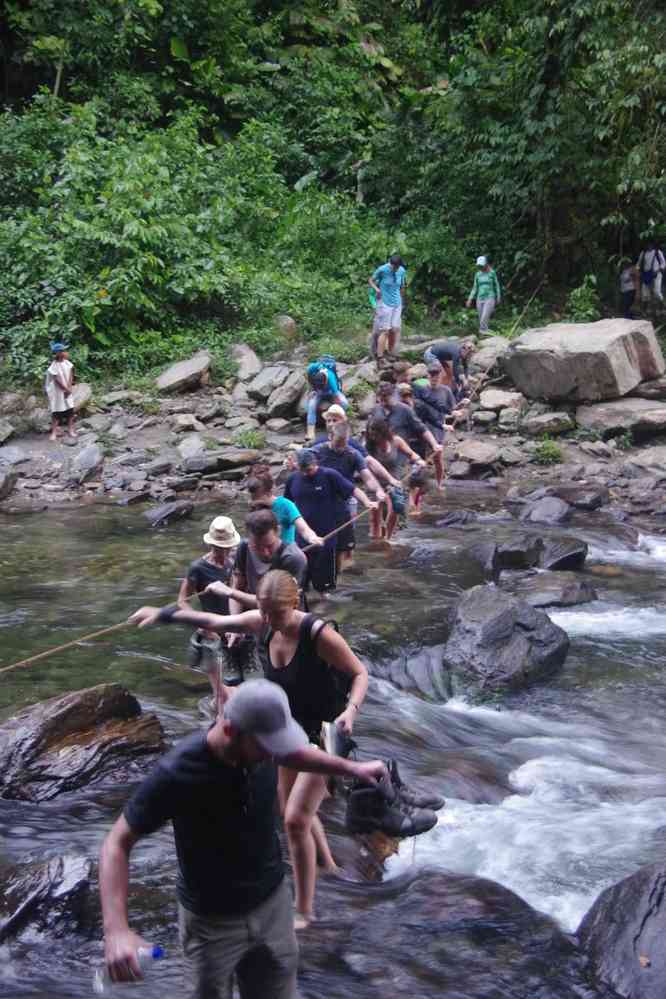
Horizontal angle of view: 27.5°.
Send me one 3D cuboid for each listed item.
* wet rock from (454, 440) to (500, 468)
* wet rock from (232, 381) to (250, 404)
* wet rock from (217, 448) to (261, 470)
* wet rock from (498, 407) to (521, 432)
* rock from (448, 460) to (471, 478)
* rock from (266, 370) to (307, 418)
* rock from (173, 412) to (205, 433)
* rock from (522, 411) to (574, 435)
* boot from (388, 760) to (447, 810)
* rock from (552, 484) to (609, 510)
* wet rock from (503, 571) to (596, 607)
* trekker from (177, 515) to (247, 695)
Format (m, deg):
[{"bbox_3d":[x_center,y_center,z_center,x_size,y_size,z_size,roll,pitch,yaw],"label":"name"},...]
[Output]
[{"bbox_3d":[1.934,-0.602,18.200,0.610,0.300,0.480,0,10,0],"label":"wet rock"},{"bbox_3d":[-1.420,-1.661,21.100,0.330,0.370,0.330,0,10,0],"label":"wet rock"},{"bbox_3d":[-1.341,-0.568,19.300,0.640,0.290,0.480,0,10,0],"label":"wet rock"},{"bbox_3d":[2.687,-1.218,20.700,0.330,0.340,0.320,0,11,0],"label":"wet rock"},{"bbox_3d":[1.749,-0.415,18.800,0.330,0.250,0.300,0,10,0],"label":"rock"},{"bbox_3d":[-0.664,-1.498,19.400,0.580,0.690,0.620,0,8,0],"label":"rock"},{"bbox_3d":[-2.016,-1.082,19.100,0.480,0.280,0.420,0,8,0],"label":"rock"},{"bbox_3d":[3.059,-1.093,19.300,0.730,0.270,0.500,0,10,0],"label":"rock"},{"bbox_3d":[0.241,0.946,4.450,0.270,0.165,0.110,6,10,-3],"label":"boot"},{"bbox_3d":[2.967,-0.024,16.300,0.660,0.250,0.500,0,10,0],"label":"rock"},{"bbox_3d":[2.038,0.847,12.800,0.850,0.220,0.600,0,11,0],"label":"wet rock"},{"bbox_3d":[-0.815,0.778,9.200,0.520,1.480,0.500,0,8,-3],"label":"trekker"}]

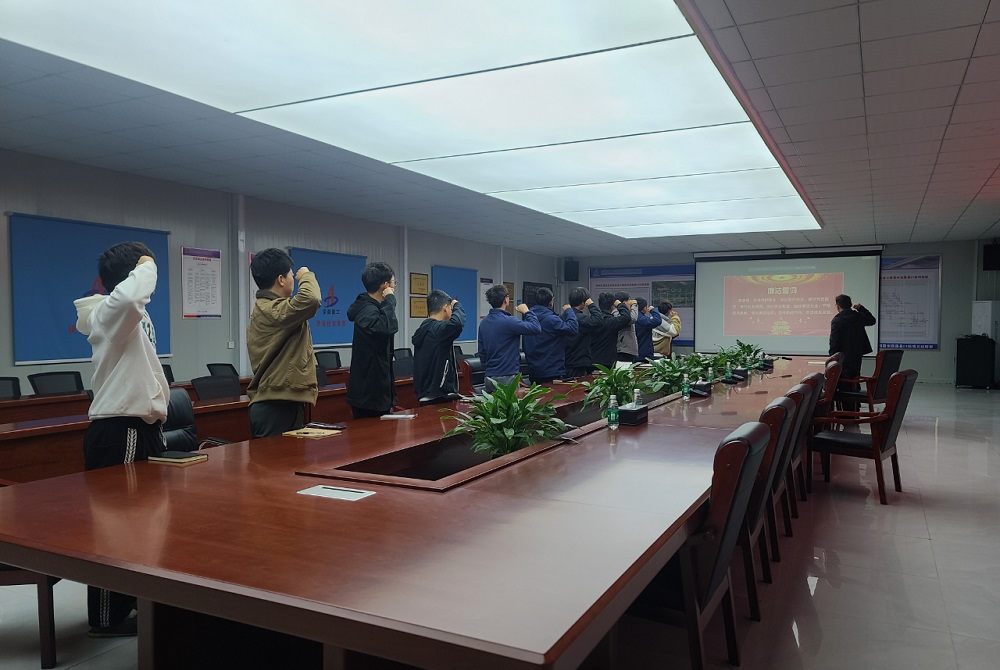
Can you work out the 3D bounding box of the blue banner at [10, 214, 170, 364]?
[{"bbox_3d":[-4.278,-0.455,7.722,0.050,1.437,1.746,1,2,28],"label":"blue banner"}]

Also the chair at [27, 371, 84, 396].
[{"bbox_3d":[-4.253,0.819,7.000,0.600,0.920,0.580,1,1,28],"label":"chair"}]

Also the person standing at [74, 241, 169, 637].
[{"bbox_3d":[-1.724,0.473,3.321,0.450,1.770,0.500,-1,1,-20],"label":"person standing"}]

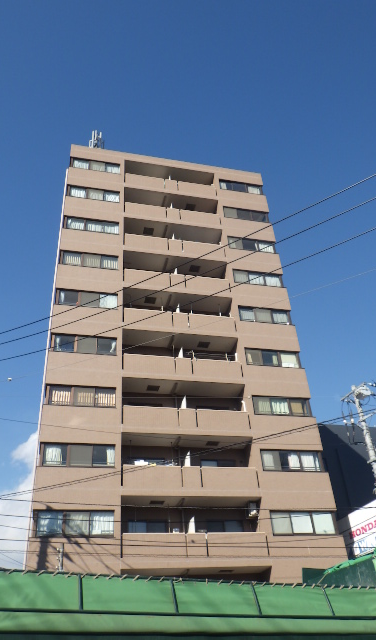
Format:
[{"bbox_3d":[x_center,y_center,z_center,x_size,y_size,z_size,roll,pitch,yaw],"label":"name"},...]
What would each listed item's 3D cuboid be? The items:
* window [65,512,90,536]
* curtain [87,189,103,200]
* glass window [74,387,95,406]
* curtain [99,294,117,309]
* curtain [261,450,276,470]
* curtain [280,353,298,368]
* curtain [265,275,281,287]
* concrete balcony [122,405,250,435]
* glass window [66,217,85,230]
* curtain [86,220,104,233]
[{"bbox_3d":[-4.494,8.333,21.117,1.037,0.985,0.080,5,-37,-13],"label":"window"},{"bbox_3d":[-5.879,-7.851,32.967,1.060,1.020,0.100,5,-37,-13],"label":"curtain"},{"bbox_3d":[-4.771,3.562,23.904,0.943,0.957,0.100,5,-38,-13],"label":"glass window"},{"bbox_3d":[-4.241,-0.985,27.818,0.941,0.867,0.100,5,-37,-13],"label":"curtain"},{"bbox_3d":[3.812,6.595,24.252,0.564,0.838,0.120,5,-38,-13],"label":"curtain"},{"bbox_3d":[5.651,2.255,28.823,0.970,0.980,0.100,5,-37,-13],"label":"curtain"},{"bbox_3d":[5.260,-2.459,32.227,0.960,0.920,0.120,5,-37,-13],"label":"curtain"},{"bbox_3d":[-0.136,5.293,25.354,6.300,1.380,1.400,5,-37,-13],"label":"concrete balcony"},{"bbox_3d":[-6.681,-5.667,30.890,1.077,0.985,0.080,5,-37,-13],"label":"glass window"},{"bbox_3d":[-5.481,-5.538,30.772,1.029,0.961,0.120,5,-38,-13],"label":"curtain"}]

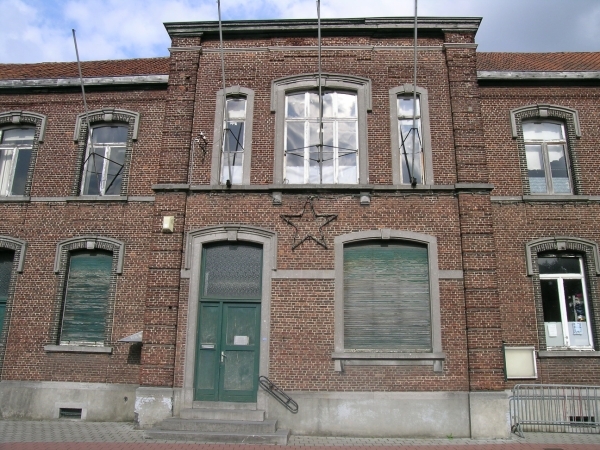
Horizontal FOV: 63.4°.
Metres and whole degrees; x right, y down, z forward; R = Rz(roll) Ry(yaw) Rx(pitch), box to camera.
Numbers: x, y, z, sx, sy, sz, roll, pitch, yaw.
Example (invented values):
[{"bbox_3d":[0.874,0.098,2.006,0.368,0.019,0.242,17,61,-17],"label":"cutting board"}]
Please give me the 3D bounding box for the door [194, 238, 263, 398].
[{"bbox_3d":[-1.648,2.187,11.337,1.440,3.675,0.120,0,-15,3],"label":"door"}]

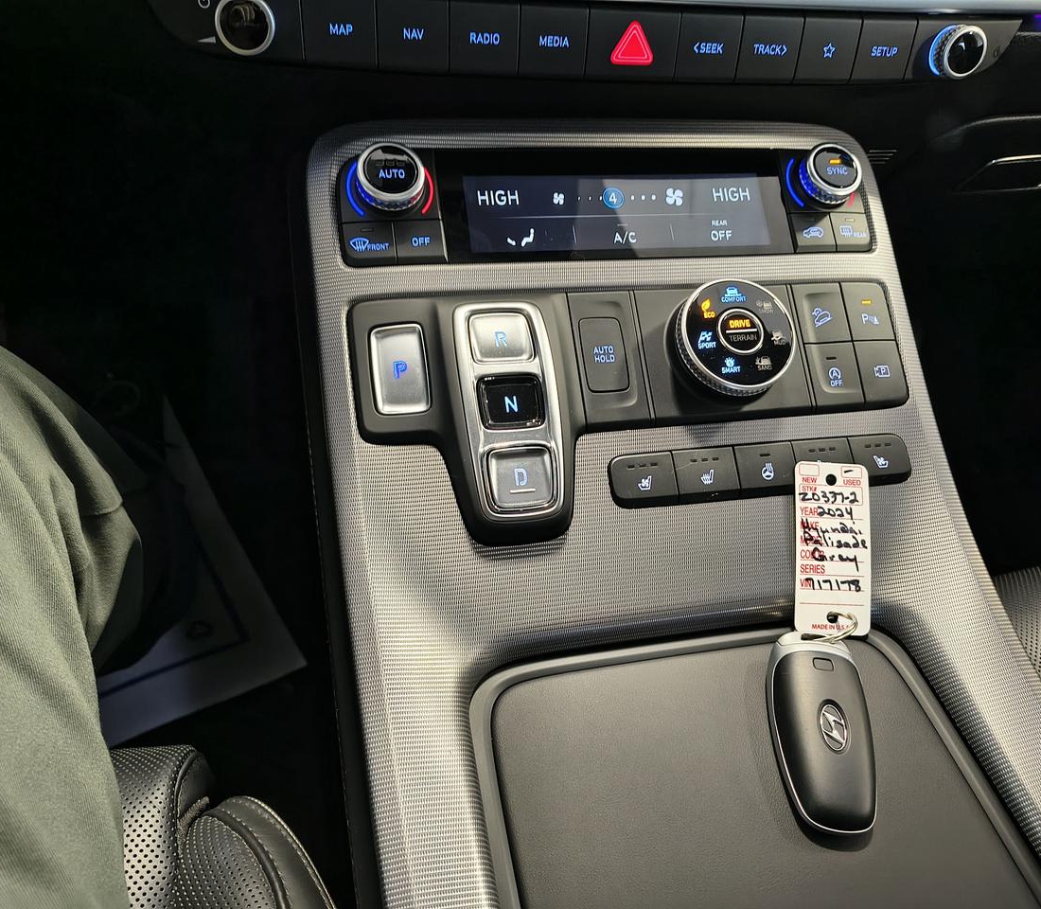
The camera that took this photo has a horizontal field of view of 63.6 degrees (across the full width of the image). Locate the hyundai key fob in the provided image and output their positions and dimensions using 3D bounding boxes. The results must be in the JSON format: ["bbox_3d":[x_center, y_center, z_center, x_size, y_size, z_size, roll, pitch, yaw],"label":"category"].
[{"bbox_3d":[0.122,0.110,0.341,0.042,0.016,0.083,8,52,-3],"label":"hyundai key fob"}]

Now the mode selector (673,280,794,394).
[{"bbox_3d":[0.093,-0.050,0.371,0.053,0.017,0.053,-5,78,-12],"label":"mode selector"}]

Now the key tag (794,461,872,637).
[{"bbox_3d":[0.138,0.041,0.370,0.036,0.002,0.077,8,76,-9],"label":"key tag"}]

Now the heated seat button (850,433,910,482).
[{"bbox_3d":[0.165,0.003,0.390,0.029,0.008,0.022,-5,78,-12],"label":"heated seat button"}]

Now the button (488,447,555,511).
[{"bbox_3d":[0.000,0.011,0.349,0.026,0.009,0.026,-5,78,-12],"label":"button"}]

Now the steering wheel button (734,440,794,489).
[{"bbox_3d":[0.109,0.006,0.378,0.029,0.008,0.022,-5,78,-12],"label":"steering wheel button"}]

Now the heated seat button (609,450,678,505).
[{"bbox_3d":[0.053,0.011,0.365,0.029,0.008,0.023,-5,78,-12],"label":"heated seat button"}]

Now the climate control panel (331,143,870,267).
[{"bbox_3d":[0.048,-0.117,0.387,0.255,0.025,0.056,-5,78,-12],"label":"climate control panel"}]

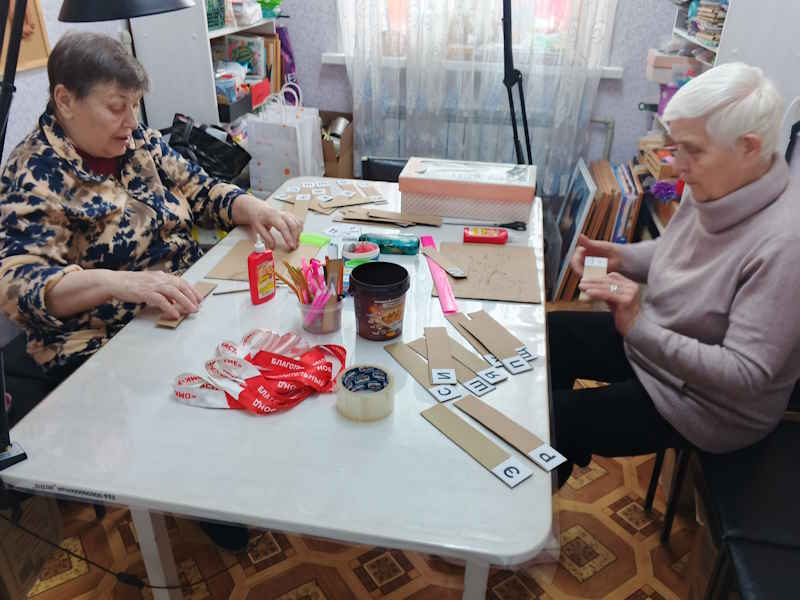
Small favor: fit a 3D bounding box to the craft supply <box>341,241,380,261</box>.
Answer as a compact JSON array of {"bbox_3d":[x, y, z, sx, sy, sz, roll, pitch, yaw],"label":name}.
[{"bbox_3d":[-0.082,-0.062,1.350,0.079,0.101,0.079,6,29,9],"label":"craft supply"}]

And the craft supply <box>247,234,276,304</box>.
[{"bbox_3d":[-0.296,-0.068,1.309,0.031,0.146,0.053,25,37,38],"label":"craft supply"}]

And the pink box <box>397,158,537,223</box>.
[{"bbox_3d":[0.202,-0.323,1.832,0.376,0.112,0.198,6,29,10],"label":"pink box"}]

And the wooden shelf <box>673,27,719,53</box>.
[{"bbox_3d":[1.225,-0.935,2.271,0.300,0.022,0.760,6,29,9],"label":"wooden shelf"}]

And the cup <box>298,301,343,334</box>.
[{"bbox_3d":[-0.156,0.029,1.236,0.085,0.047,0.085,1,28,0],"label":"cup"}]

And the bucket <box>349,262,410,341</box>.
[{"bbox_3d":[-0.037,0.005,1.204,0.109,0.121,0.109,1,28,0],"label":"bucket"}]

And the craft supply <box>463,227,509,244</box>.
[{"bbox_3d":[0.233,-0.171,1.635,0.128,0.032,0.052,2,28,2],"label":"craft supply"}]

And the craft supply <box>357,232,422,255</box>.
[{"bbox_3d":[-0.021,-0.148,1.569,0.152,0.048,0.055,4,28,6],"label":"craft supply"}]

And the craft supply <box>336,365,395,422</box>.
[{"bbox_3d":[-0.056,0.149,1.013,0.091,0.048,0.091,1,28,0],"label":"craft supply"}]

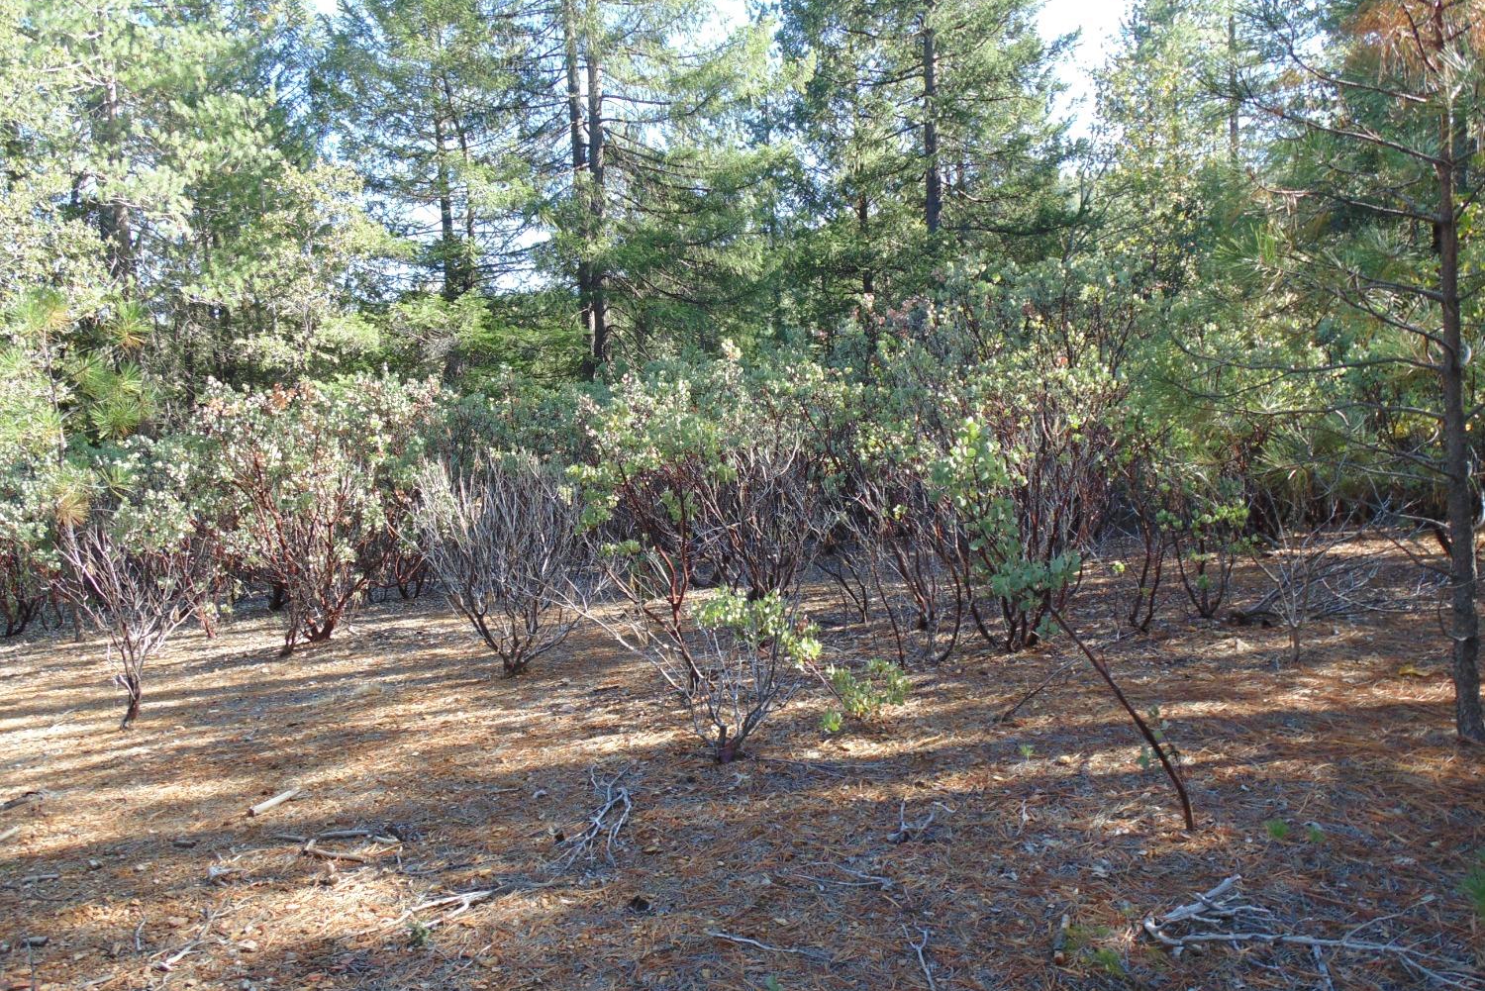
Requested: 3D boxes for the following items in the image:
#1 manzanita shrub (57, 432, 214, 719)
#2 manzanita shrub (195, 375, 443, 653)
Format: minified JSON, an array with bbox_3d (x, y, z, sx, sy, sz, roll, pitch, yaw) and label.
[{"bbox_3d":[-4.013,0.573,7.533,1.020,1.800,0.950,-2,1,0],"label":"manzanita shrub"},{"bbox_3d":[-4.047,0.179,10.923,2.200,2.420,1.900,-2,1,0],"label":"manzanita shrub"}]

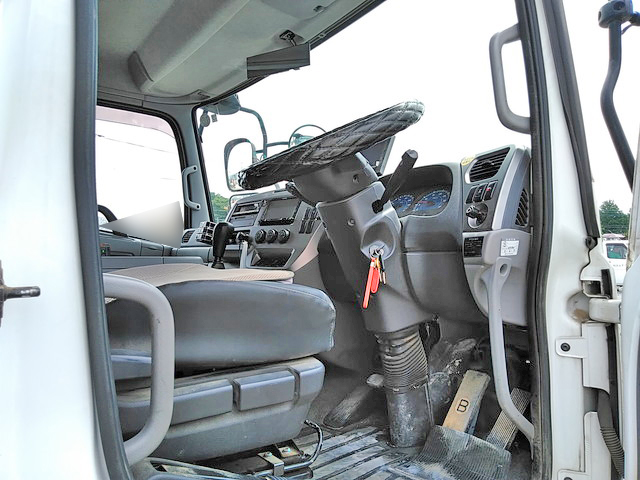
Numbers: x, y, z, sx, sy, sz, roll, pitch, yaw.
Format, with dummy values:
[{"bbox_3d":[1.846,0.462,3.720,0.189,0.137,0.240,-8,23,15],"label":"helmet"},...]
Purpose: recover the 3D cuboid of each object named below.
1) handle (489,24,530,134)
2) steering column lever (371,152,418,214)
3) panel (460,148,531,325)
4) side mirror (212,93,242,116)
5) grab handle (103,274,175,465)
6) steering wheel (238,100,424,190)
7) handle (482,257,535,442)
[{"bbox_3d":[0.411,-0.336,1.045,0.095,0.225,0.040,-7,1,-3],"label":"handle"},{"bbox_3d":[0.159,-0.123,1.087,0.032,0.032,0.153,1,-44,-34],"label":"steering column lever"},{"bbox_3d":[0.418,-0.006,1.150,0.140,0.390,0.180,1,-1,-20],"label":"panel"},{"bbox_3d":[-0.497,-0.738,2.680,0.190,0.150,0.130,-1,-2,39],"label":"side mirror"},{"bbox_3d":[-0.227,0.156,0.605,0.040,0.228,0.100,-1,-2,45],"label":"grab handle"},{"bbox_3d":[0.028,-0.211,1.181,0.460,0.085,0.460,-31,16,-31],"label":"steering wheel"},{"bbox_3d":[0.395,0.228,1.040,0.100,0.375,0.070,1,-2,-34],"label":"handle"}]

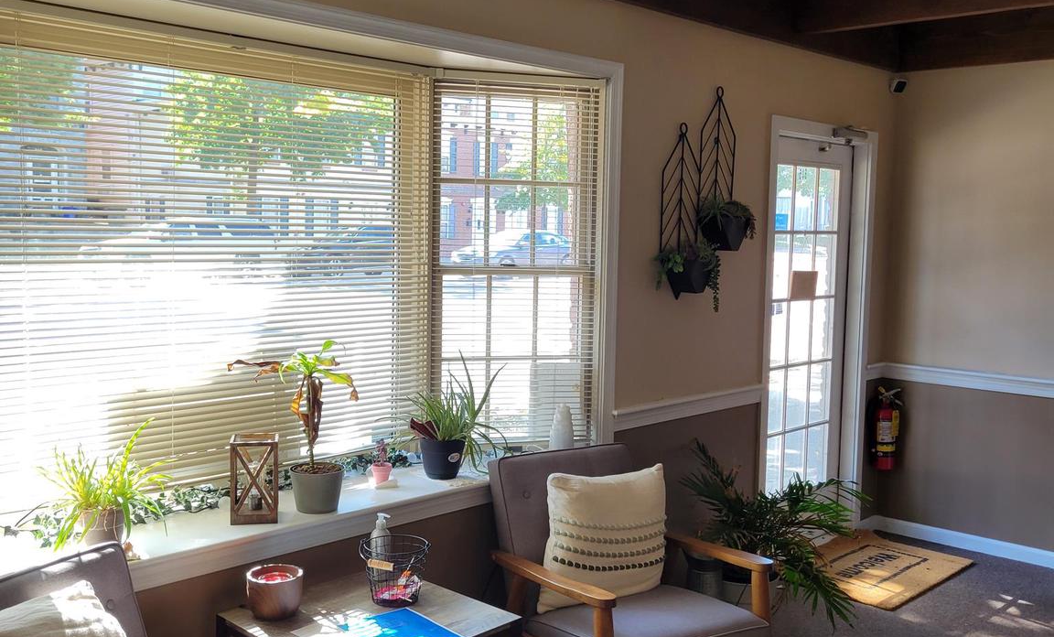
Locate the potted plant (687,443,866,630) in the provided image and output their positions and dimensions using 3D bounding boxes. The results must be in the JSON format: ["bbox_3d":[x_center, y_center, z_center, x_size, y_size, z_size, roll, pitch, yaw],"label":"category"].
[{"bbox_3d":[1.034,0.873,4.302,0.620,0.750,0.740,6,7,43],"label":"potted plant"}]

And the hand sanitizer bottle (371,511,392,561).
[{"bbox_3d":[-0.405,0.633,2.937,0.060,0.190,0.057,3,6,20],"label":"hand sanitizer bottle"}]

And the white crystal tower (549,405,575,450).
[{"bbox_3d":[0.128,0.404,3.745,0.096,0.213,0.096,6,7,43],"label":"white crystal tower"}]

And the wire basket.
[{"bbox_3d":[-0.337,0.667,2.779,0.178,0.155,0.175,1,5,0],"label":"wire basket"}]

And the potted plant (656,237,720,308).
[{"bbox_3d":[0.638,-0.175,4.071,0.160,0.265,0.280,6,7,43],"label":"potted plant"}]

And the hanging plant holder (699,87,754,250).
[{"bbox_3d":[0.832,-0.592,4.277,0.140,0.685,0.270,6,7,43],"label":"hanging plant holder"}]

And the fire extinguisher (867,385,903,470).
[{"bbox_3d":[1.884,0.573,5.524,0.170,0.430,0.140,4,6,28],"label":"fire extinguisher"}]

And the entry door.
[{"bbox_3d":[1.333,0.160,5.146,0.050,2.030,0.910,6,7,43],"label":"entry door"}]

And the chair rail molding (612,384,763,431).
[{"bbox_3d":[0.685,0.360,4.277,0.030,0.072,1.040,6,7,43],"label":"chair rail molding"}]

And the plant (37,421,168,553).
[{"bbox_3d":[-1.067,0.417,2.651,0.280,0.320,0.300,6,7,43],"label":"plant"}]

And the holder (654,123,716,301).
[{"bbox_3d":[0.649,-0.411,4.078,0.130,0.690,0.255,6,7,43],"label":"holder"}]

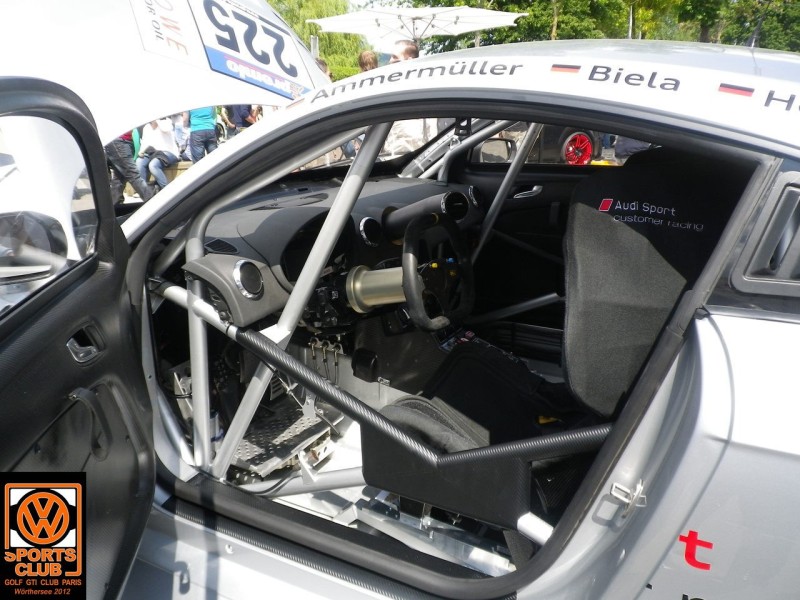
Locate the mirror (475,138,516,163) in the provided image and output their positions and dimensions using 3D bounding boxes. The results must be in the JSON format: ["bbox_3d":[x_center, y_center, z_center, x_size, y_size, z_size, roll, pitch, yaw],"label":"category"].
[{"bbox_3d":[0.382,-0.578,2.615,0.120,0.130,0.200,10,20,27],"label":"mirror"}]

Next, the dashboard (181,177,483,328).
[{"bbox_3d":[-0.158,-0.186,1.993,0.520,0.300,1.420,10,20,27],"label":"dashboard"}]

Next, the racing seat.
[{"bbox_3d":[0.351,0.060,1.342,0.700,0.780,0.560,10,20,27],"label":"racing seat"}]

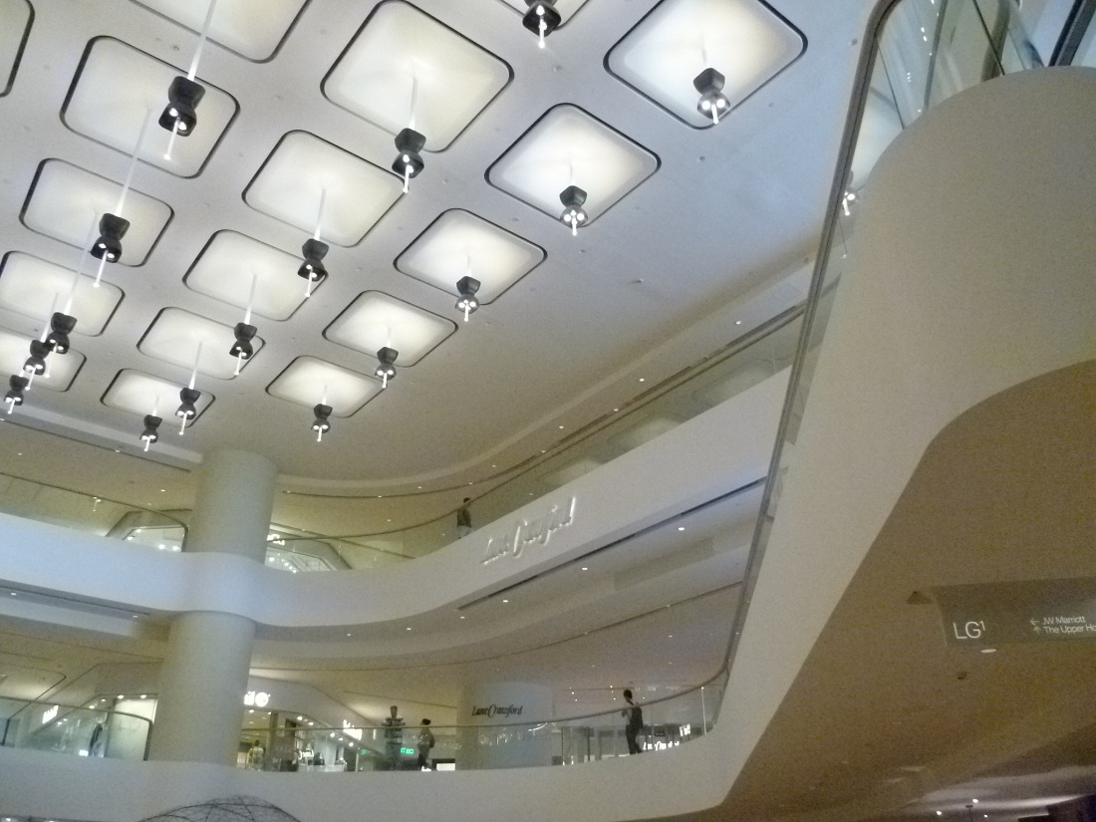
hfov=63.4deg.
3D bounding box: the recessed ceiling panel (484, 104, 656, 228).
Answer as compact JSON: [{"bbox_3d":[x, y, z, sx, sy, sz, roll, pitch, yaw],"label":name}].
[{"bbox_3d":[0.424,-4.636,16.841,2.530,0.200,2.620,21,-35,-33],"label":"recessed ceiling panel"}]

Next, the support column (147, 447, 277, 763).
[{"bbox_3d":[-8.772,5.133,23.448,2.096,8.170,2.096,20,-35,-34],"label":"support column"}]

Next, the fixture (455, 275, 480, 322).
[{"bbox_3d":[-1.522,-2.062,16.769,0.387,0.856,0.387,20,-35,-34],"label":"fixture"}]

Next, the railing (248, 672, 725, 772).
[{"bbox_3d":[-1.459,8.023,21.713,13.674,1.118,3.547,-16,-32,26],"label":"railing"}]

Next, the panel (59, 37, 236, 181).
[{"bbox_3d":[-7.016,-5.322,15.588,2.530,0.200,2.620,21,-35,-33],"label":"panel"}]

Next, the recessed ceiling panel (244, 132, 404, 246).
[{"bbox_3d":[-3.918,-3.855,15.557,2.290,0.161,2.290,20,-35,-34],"label":"recessed ceiling panel"}]

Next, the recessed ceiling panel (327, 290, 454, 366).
[{"bbox_3d":[-3.873,-2.036,21.647,2.530,0.200,2.620,21,-35,-33],"label":"recessed ceiling panel"}]

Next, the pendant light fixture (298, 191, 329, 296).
[{"bbox_3d":[-3.930,-2.878,15.021,0.387,2.284,0.387,20,-35,-34],"label":"pendant light fixture"}]

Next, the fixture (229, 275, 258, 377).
[{"bbox_3d":[-6.511,-1.891,19.190,0.420,2.550,0.420,21,-35,-33],"label":"fixture"}]

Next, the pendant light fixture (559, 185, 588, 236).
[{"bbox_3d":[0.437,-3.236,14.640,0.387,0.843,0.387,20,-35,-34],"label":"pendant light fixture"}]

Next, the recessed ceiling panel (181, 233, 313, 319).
[{"bbox_3d":[-5.833,-2.686,17.691,2.290,0.161,2.290,20,-35,-34],"label":"recessed ceiling panel"}]

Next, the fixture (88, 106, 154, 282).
[{"bbox_3d":[-7.004,-3.615,14.645,0.420,3.750,0.420,21,-35,-33],"label":"fixture"}]

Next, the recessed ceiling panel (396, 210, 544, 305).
[{"bbox_3d":[-1.724,-3.336,19.244,2.530,0.200,2.620,21,-35,-33],"label":"recessed ceiling panel"}]

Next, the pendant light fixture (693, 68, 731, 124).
[{"bbox_3d":[2.580,-4.868,13.848,0.420,1.020,0.420,21,-35,-33],"label":"pendant light fixture"}]

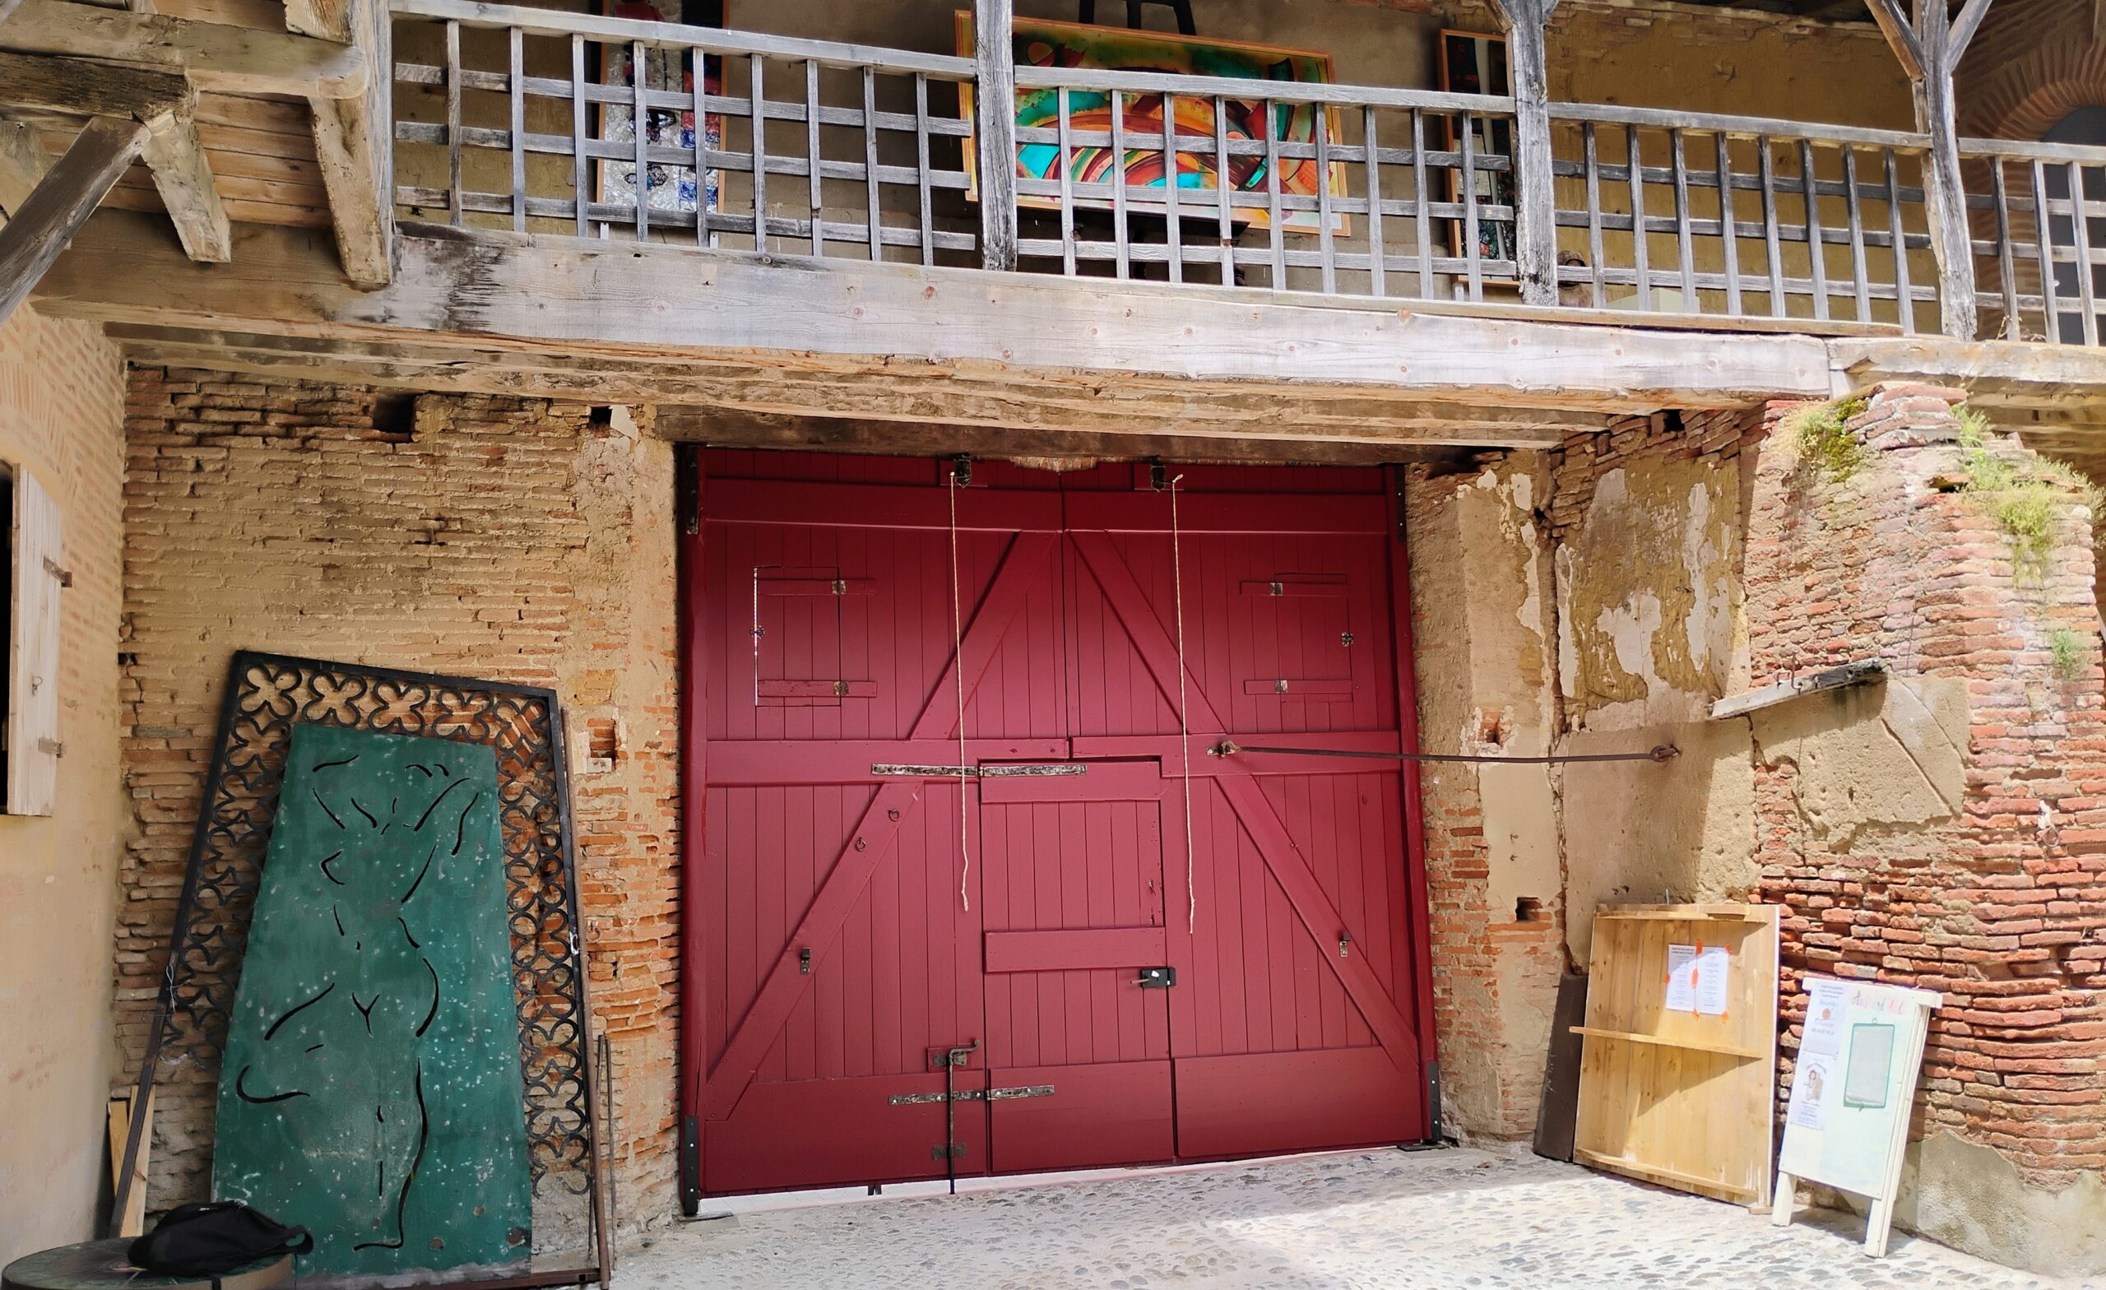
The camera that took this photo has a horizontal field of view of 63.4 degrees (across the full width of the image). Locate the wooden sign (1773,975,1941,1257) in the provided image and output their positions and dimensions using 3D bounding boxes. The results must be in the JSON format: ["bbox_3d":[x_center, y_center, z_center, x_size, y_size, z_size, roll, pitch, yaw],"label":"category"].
[{"bbox_3d":[3.183,1.879,6.798,0.110,1.019,0.657,17,-10,-13],"label":"wooden sign"}]

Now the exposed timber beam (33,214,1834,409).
[{"bbox_3d":[0.005,-1.355,7.183,7.557,0.370,0.300,0,-6,-16],"label":"exposed timber beam"}]

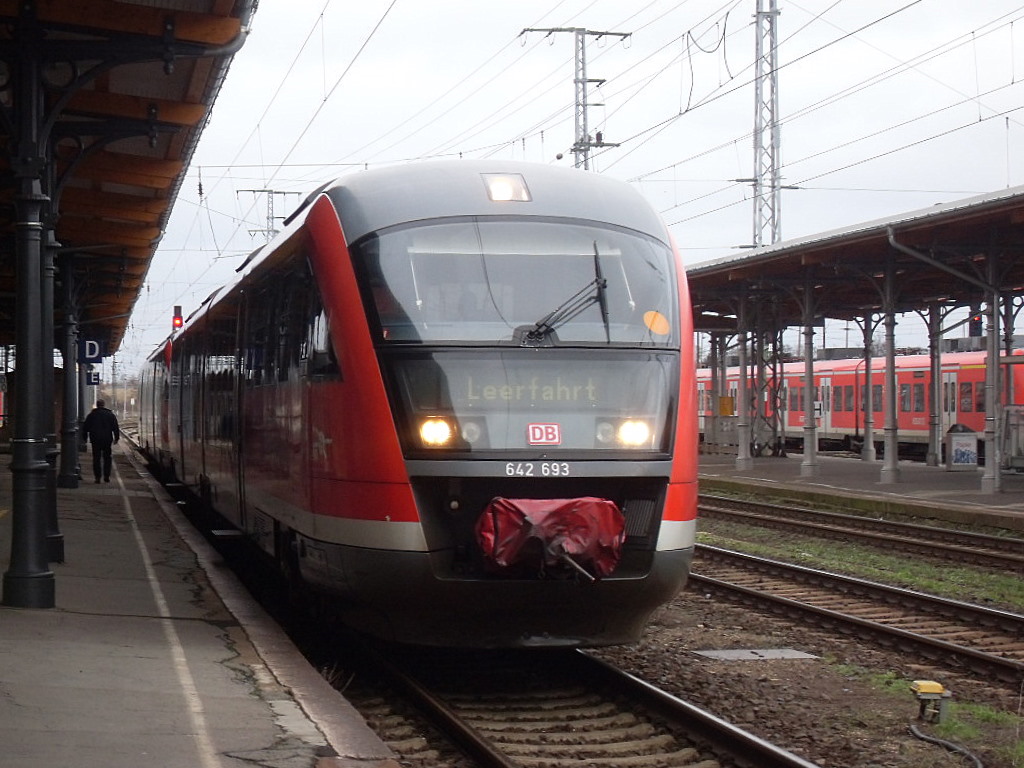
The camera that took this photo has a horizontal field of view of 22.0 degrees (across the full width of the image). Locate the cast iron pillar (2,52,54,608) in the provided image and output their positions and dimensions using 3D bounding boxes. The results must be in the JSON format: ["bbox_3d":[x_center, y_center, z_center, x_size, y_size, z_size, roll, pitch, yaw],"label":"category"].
[{"bbox_3d":[-3.598,-0.470,19.620,0.385,4.235,0.385,0,0,-9],"label":"cast iron pillar"}]

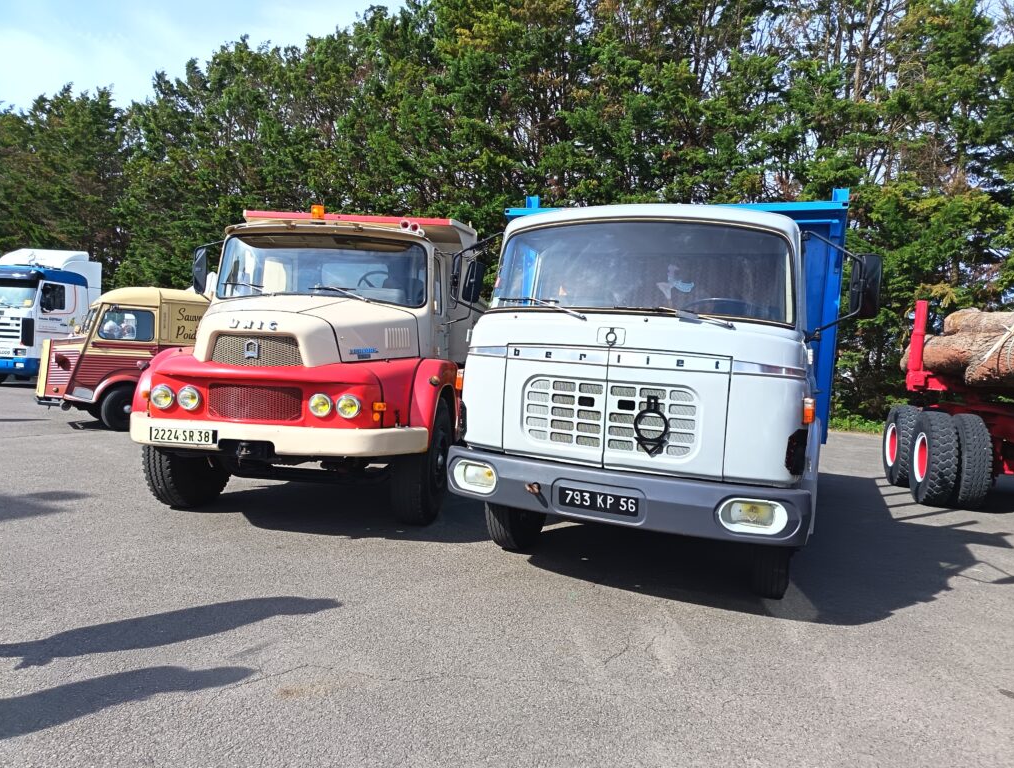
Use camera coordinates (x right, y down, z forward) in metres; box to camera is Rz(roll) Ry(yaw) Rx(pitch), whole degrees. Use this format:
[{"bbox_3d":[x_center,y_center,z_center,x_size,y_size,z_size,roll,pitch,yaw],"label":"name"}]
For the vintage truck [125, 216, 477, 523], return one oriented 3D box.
[{"bbox_3d":[-1.602,-0.442,8.288,2.500,2.804,6.700,3,5,3],"label":"vintage truck"}]

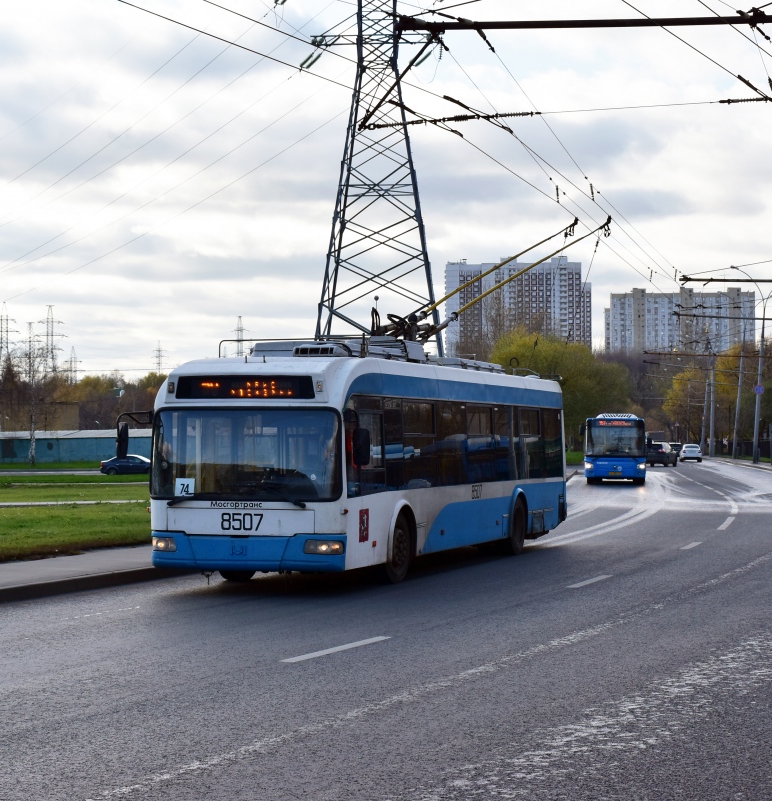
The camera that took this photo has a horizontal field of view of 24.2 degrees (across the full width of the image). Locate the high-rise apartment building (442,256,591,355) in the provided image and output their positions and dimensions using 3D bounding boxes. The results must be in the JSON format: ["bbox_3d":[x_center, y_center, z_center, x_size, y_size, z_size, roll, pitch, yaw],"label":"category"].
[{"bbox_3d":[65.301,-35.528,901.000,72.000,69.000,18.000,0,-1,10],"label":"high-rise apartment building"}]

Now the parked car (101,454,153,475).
[{"bbox_3d":[-17.470,4.420,125.200,4.600,1.460,1.780,0,-1,-10],"label":"parked car"}]

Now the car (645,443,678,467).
[{"bbox_3d":[18.750,3.714,124.619,1.820,1.720,4.640,0,-1,22],"label":"car"}]

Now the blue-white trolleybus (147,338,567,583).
[{"bbox_3d":[0.156,0.783,27.009,2.520,3.300,11.750,0,-1,19],"label":"blue-white trolleybus"}]

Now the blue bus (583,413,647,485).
[{"bbox_3d":[10.179,2.089,79.272,2.500,2.980,12.200,0,-1,8],"label":"blue bus"}]

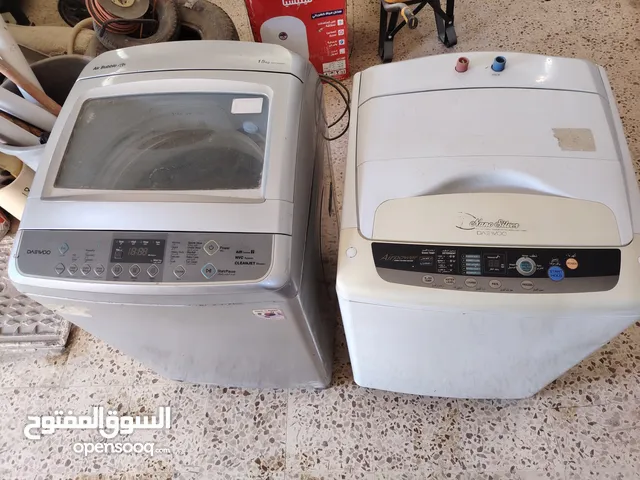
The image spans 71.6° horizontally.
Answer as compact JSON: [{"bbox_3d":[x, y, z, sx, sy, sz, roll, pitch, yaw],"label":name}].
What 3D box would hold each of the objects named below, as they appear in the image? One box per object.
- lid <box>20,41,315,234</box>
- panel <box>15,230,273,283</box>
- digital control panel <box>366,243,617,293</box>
[{"bbox_3d":[-0.338,-0.245,1.067,0.610,0.080,0.550,1,62,8],"label":"lid"},{"bbox_3d":[-0.366,0.037,0.919,0.565,0.030,0.101,1,82,8],"label":"panel"},{"bbox_3d":[0.357,0.061,0.930,0.495,0.030,0.097,1,82,8],"label":"digital control panel"}]

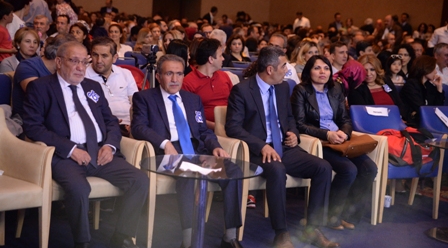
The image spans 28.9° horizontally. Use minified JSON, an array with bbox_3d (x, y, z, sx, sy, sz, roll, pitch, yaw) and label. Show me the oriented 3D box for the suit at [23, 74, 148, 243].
[{"bbox_3d":[-0.906,0.203,5.485,0.680,1.030,0.640,-1,9,-32],"label":"suit"}]

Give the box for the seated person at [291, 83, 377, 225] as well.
[{"bbox_3d":[0.811,0.140,6.639,0.580,1.190,0.640,-1,9,-34],"label":"seated person"}]

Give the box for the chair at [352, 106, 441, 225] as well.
[{"bbox_3d":[1.368,0.308,7.126,0.660,0.860,0.610,-1,9,-34],"label":"chair"}]

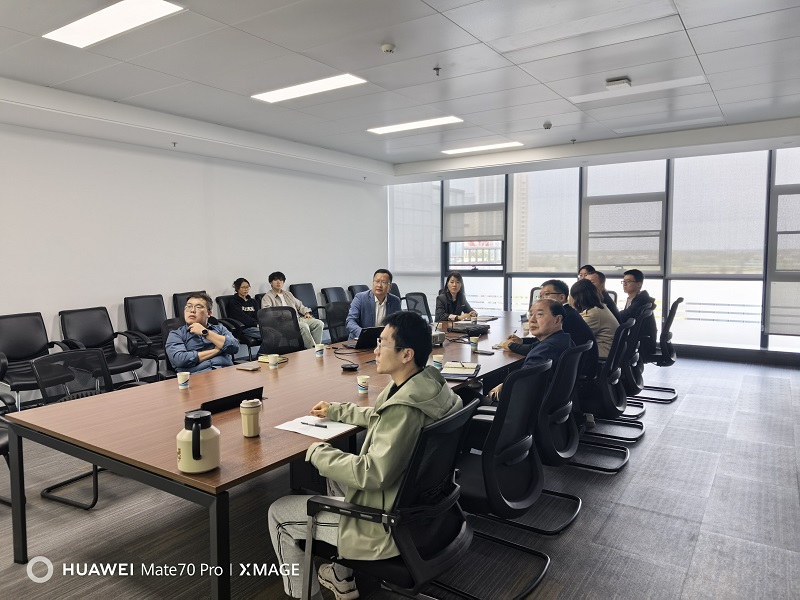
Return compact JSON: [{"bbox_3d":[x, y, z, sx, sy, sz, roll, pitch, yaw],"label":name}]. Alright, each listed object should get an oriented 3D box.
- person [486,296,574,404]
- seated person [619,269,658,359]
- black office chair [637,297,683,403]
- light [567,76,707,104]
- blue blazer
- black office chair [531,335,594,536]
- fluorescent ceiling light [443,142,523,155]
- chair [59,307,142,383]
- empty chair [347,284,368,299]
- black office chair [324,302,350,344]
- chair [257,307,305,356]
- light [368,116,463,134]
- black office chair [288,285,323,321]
[{"bbox_3d":[0.680,0.611,3.278,0.720,1.240,0.540,1,5,22],"label":"person"},{"bbox_3d":[2.456,0.342,6.071,0.788,1.333,0.525,2,6,27],"label":"seated person"},{"bbox_3d":[2.664,0.505,5.978,0.600,1.020,0.580,2,6,28],"label":"black office chair"},{"bbox_3d":[2.181,-1.961,5.166,1.200,0.060,0.280,3,6,34],"label":"light"},{"bbox_3d":[-0.224,0.233,5.257,0.560,0.640,0.420,-2,5,-21],"label":"blue blazer"},{"bbox_3d":[0.781,0.754,3.352,0.600,1.010,0.580,2,6,31],"label":"black office chair"},{"bbox_3d":[1.147,-2.158,7.875,1.180,0.060,0.270,3,6,34],"label":"fluorescent ceiling light"},{"bbox_3d":[-2.997,0.610,5.622,0.677,0.995,0.586,3,6,34],"label":"chair"},{"bbox_3d":[-0.521,0.258,9.231,0.660,0.970,0.600,3,6,34],"label":"empty chair"},{"bbox_3d":[-0.350,0.551,5.705,0.626,1.040,0.586,3,6,38],"label":"black office chair"},{"bbox_3d":[-1.008,0.592,5.258,0.630,0.980,0.600,2,6,32],"label":"chair"},{"bbox_3d":[0.151,-2.054,6.506,1.200,0.060,0.290,3,6,34],"label":"light"},{"bbox_3d":[-1.226,0.324,8.274,0.656,1.071,0.586,3,6,36],"label":"black office chair"}]

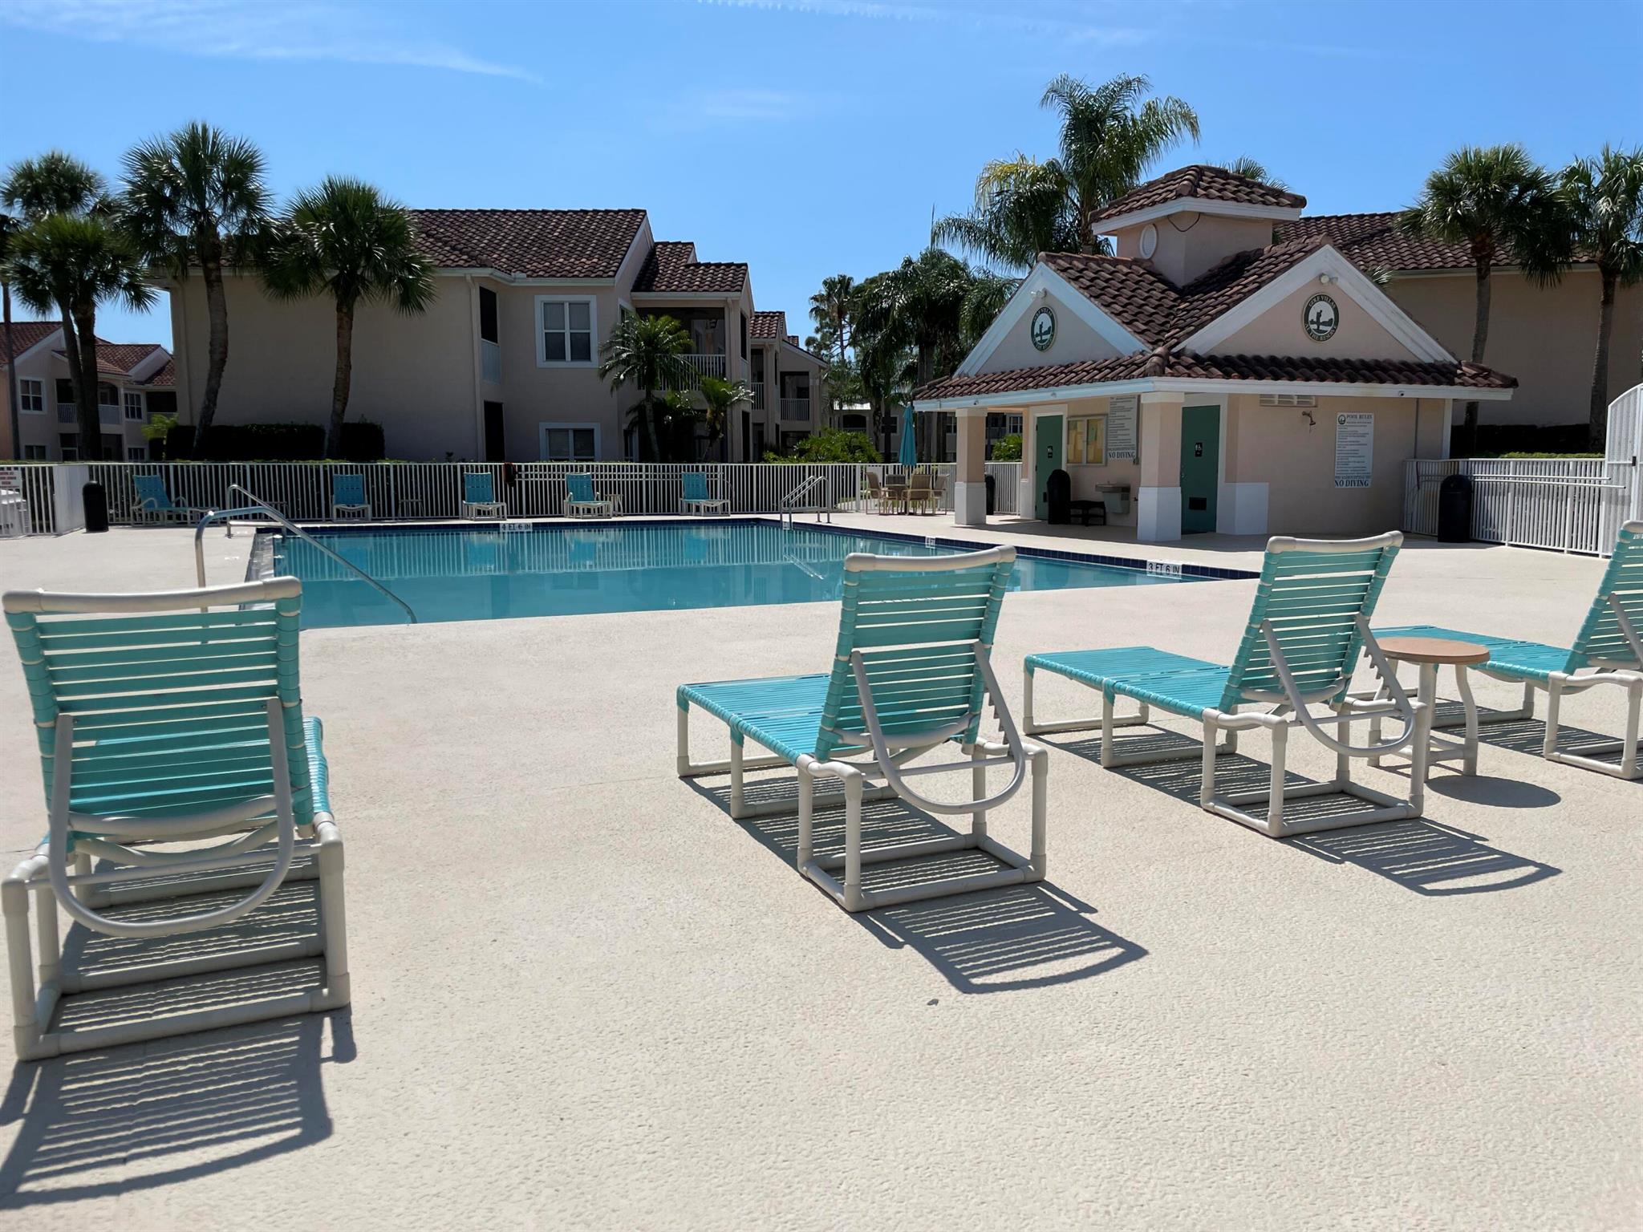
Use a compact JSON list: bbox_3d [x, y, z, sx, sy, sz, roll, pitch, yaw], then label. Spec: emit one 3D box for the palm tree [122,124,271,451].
[{"bbox_3d":[-13.807,-6.521,27.704,3.295,8.646,3.295,0,7,0],"label":"palm tree"}]

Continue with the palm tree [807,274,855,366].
[{"bbox_3d":[0.562,-13.539,70.876,2.926,11.901,2.926,0,7,0],"label":"palm tree"}]

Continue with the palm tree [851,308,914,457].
[{"bbox_3d":[2.096,-7.464,43.414,2.572,6.553,2.572,0,7,0],"label":"palm tree"}]

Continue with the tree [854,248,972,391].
[{"bbox_3d":[3.324,-8.686,44.271,4.572,8.760,4.572,0,7,0],"label":"tree"}]

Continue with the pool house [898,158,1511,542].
[{"bbox_3d":[6.739,-4.806,22.353,7.428,6.396,7.259,-3,8,-23],"label":"pool house"}]

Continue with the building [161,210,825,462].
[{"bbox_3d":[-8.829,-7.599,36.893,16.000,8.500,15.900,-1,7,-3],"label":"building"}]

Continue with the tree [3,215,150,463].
[{"bbox_3d":[-16.333,-5.499,27.526,3.232,6.681,3.232,0,7,0],"label":"tree"}]

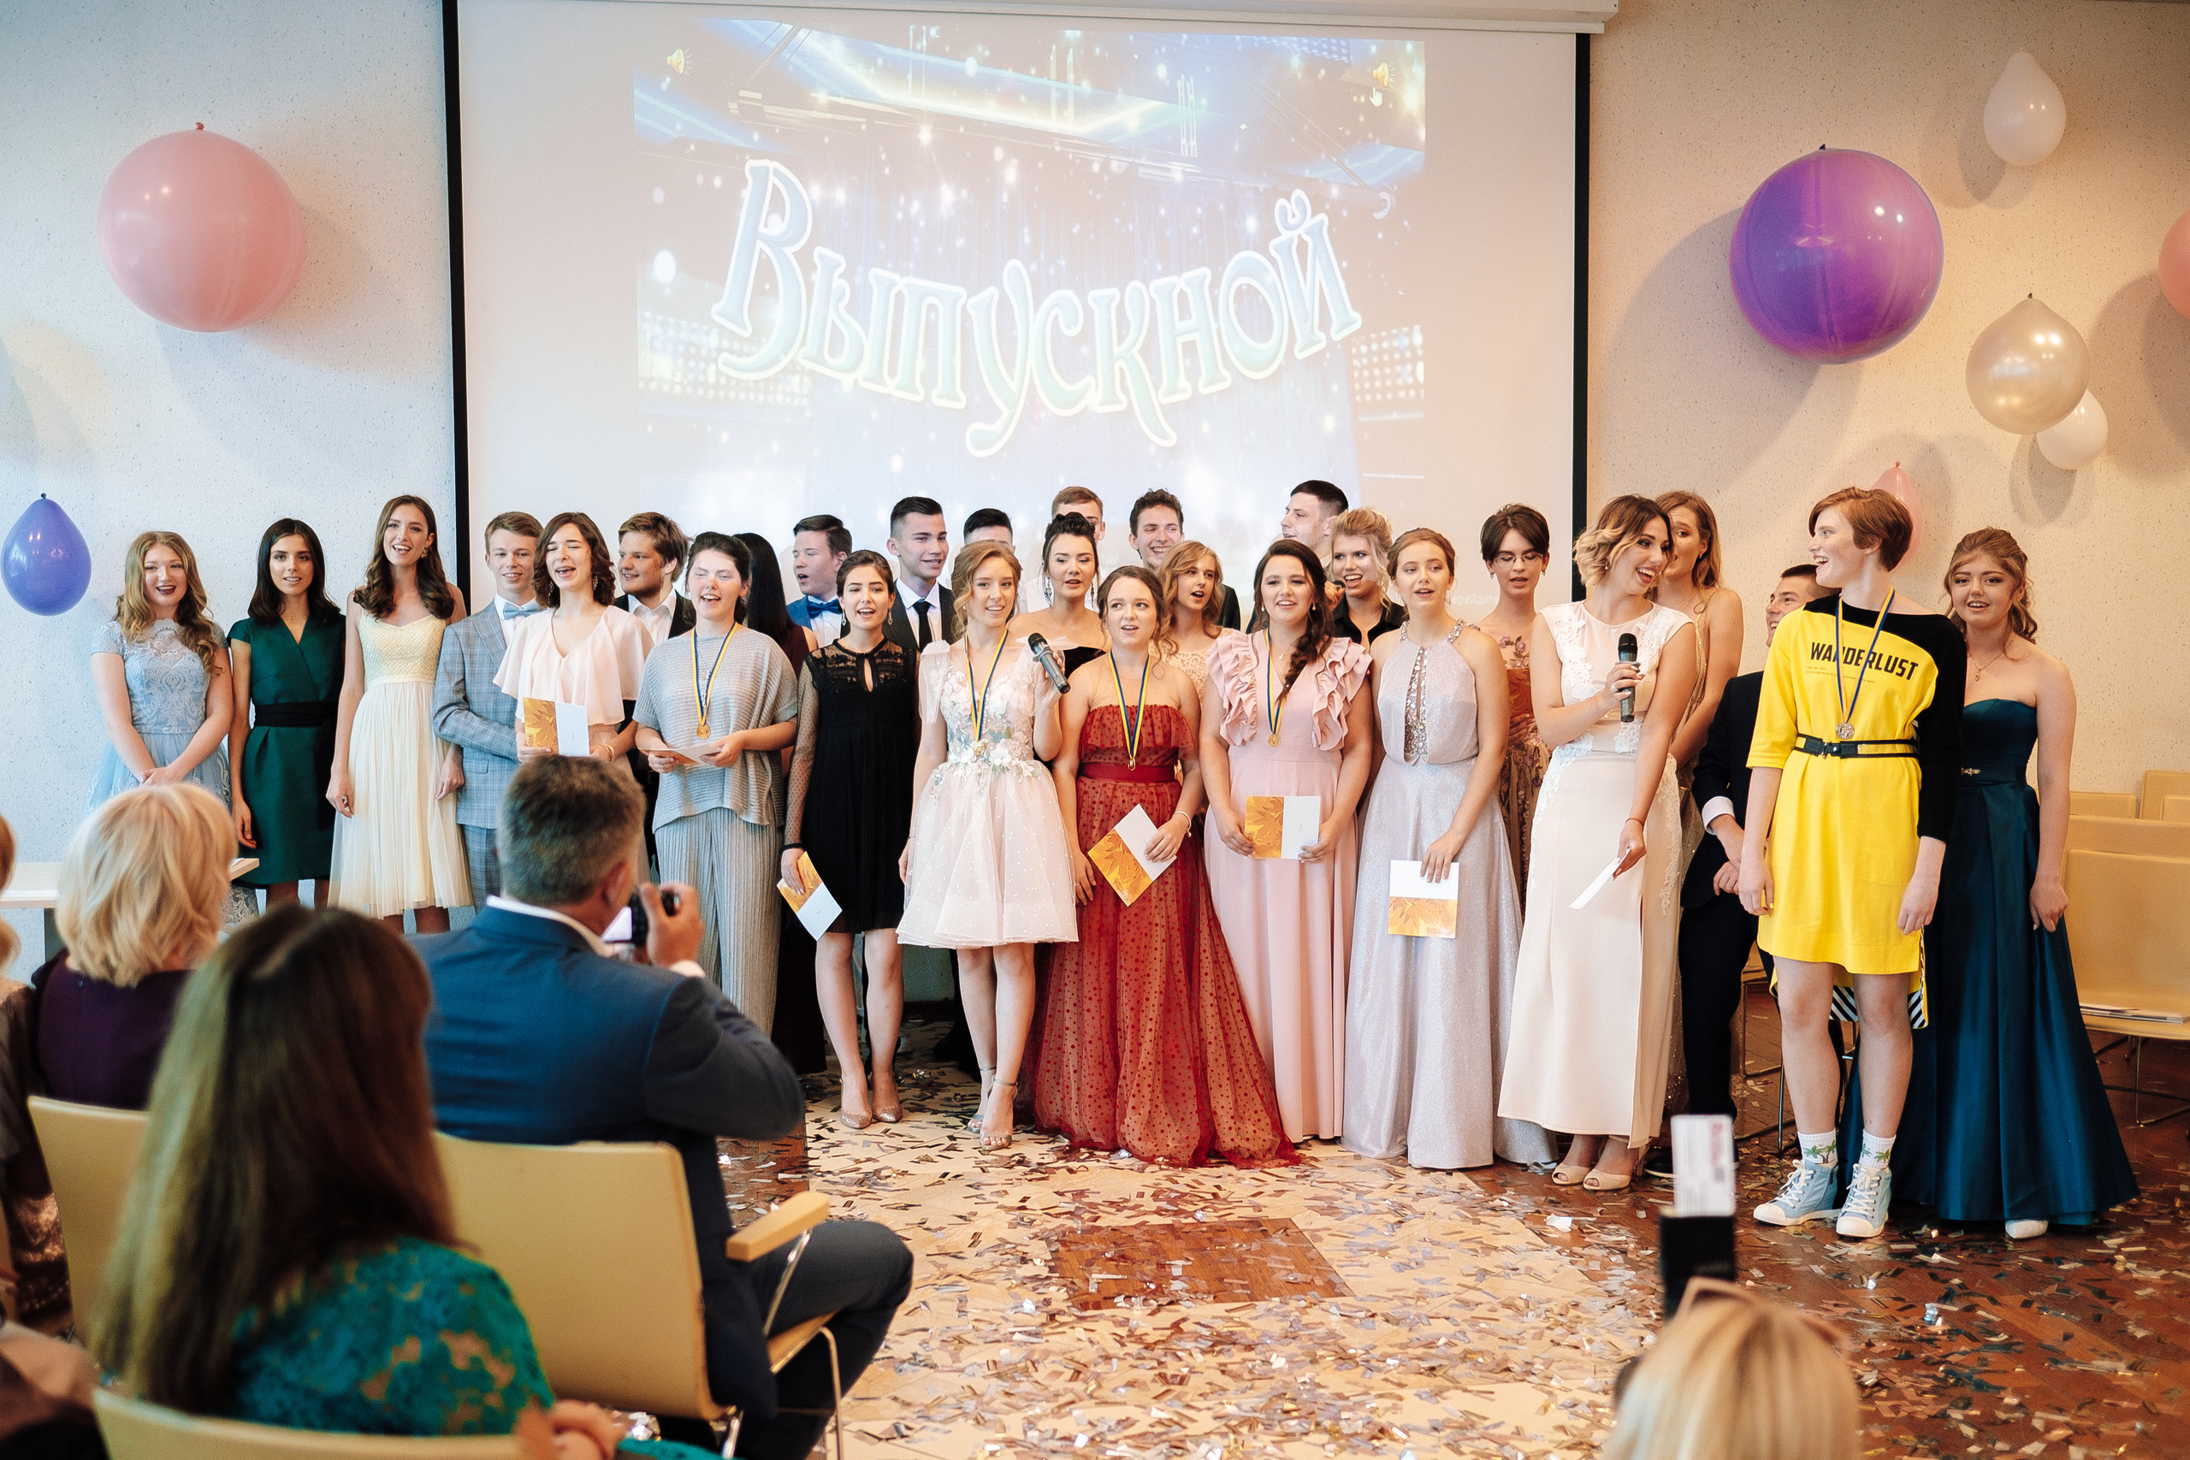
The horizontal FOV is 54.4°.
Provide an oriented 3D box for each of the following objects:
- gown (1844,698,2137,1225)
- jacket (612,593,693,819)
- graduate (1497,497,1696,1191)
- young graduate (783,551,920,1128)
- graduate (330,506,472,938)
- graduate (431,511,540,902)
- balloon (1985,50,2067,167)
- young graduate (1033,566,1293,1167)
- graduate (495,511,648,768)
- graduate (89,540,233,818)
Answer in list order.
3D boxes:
[{"bbox_3d":[2.252,0.539,5.383,0.697,1.232,0.586,1,4,19],"label":"gown"},{"bbox_3d":[-1.389,-0.066,6.767,0.505,0.768,0.293,1,4,20],"label":"jacket"},{"bbox_3d":[1.297,0.282,5.500,0.500,1.761,0.420,1,4,18],"label":"graduate"},{"bbox_3d":[-0.712,0.305,6.262,0.424,1.661,0.323,-1,4,-5],"label":"young graduate"},{"bbox_3d":[-2.145,0.205,6.565,0.465,1.838,0.384,-1,4,-14],"label":"graduate"},{"bbox_3d":[-1.843,0.216,6.760,0.500,1.808,0.340,-1,4,-13],"label":"graduate"},{"bbox_3d":[3.435,-2.292,7.851,0.303,0.429,0.303,-1,4,-8],"label":"balloon"},{"bbox_3d":[0.177,0.352,5.888,0.687,1.606,0.556,0,4,2],"label":"young graduate"},{"bbox_3d":[-1.580,0.240,6.460,0.470,1.795,0.380,-1,4,-9],"label":"graduate"},{"bbox_3d":[-2.840,0.264,6.514,0.586,1.737,0.505,-2,4,-19],"label":"graduate"}]

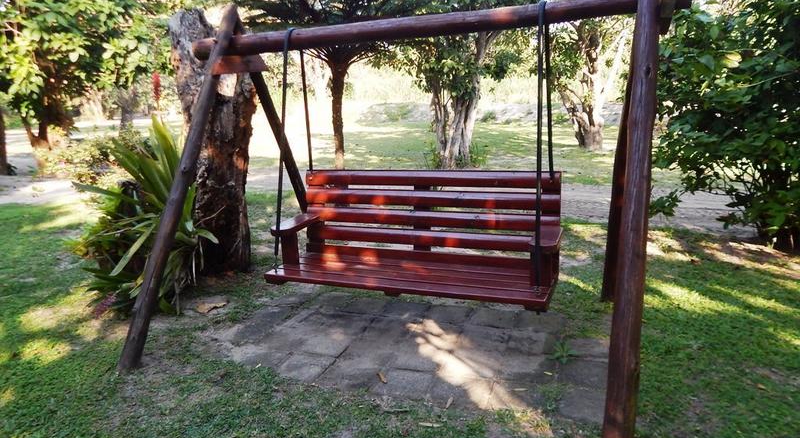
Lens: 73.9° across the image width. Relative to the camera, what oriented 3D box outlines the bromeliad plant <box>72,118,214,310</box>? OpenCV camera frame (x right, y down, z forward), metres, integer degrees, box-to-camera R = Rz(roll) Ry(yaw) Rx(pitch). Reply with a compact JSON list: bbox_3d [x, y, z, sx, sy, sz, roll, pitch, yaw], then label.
[{"bbox_3d":[-1.896,-0.090,4.026,0.950,1.301,0.950,-7,14,-25],"label":"bromeliad plant"}]

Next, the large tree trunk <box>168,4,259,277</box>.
[{"bbox_3d":[-1.584,-0.641,4.563,0.580,2.129,0.550,-5,13,-18],"label":"large tree trunk"}]

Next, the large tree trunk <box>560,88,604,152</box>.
[{"bbox_3d":[4.875,-2.658,14.238,1.015,1.653,0.800,3,13,18],"label":"large tree trunk"}]

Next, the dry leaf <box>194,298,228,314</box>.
[{"bbox_3d":[-1.331,0.609,3.732,0.240,0.050,0.180,-6,14,-20],"label":"dry leaf"}]

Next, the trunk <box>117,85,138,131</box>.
[{"bbox_3d":[-10.519,-4.143,20.551,0.650,1.950,0.650,-7,14,-26],"label":"trunk"}]

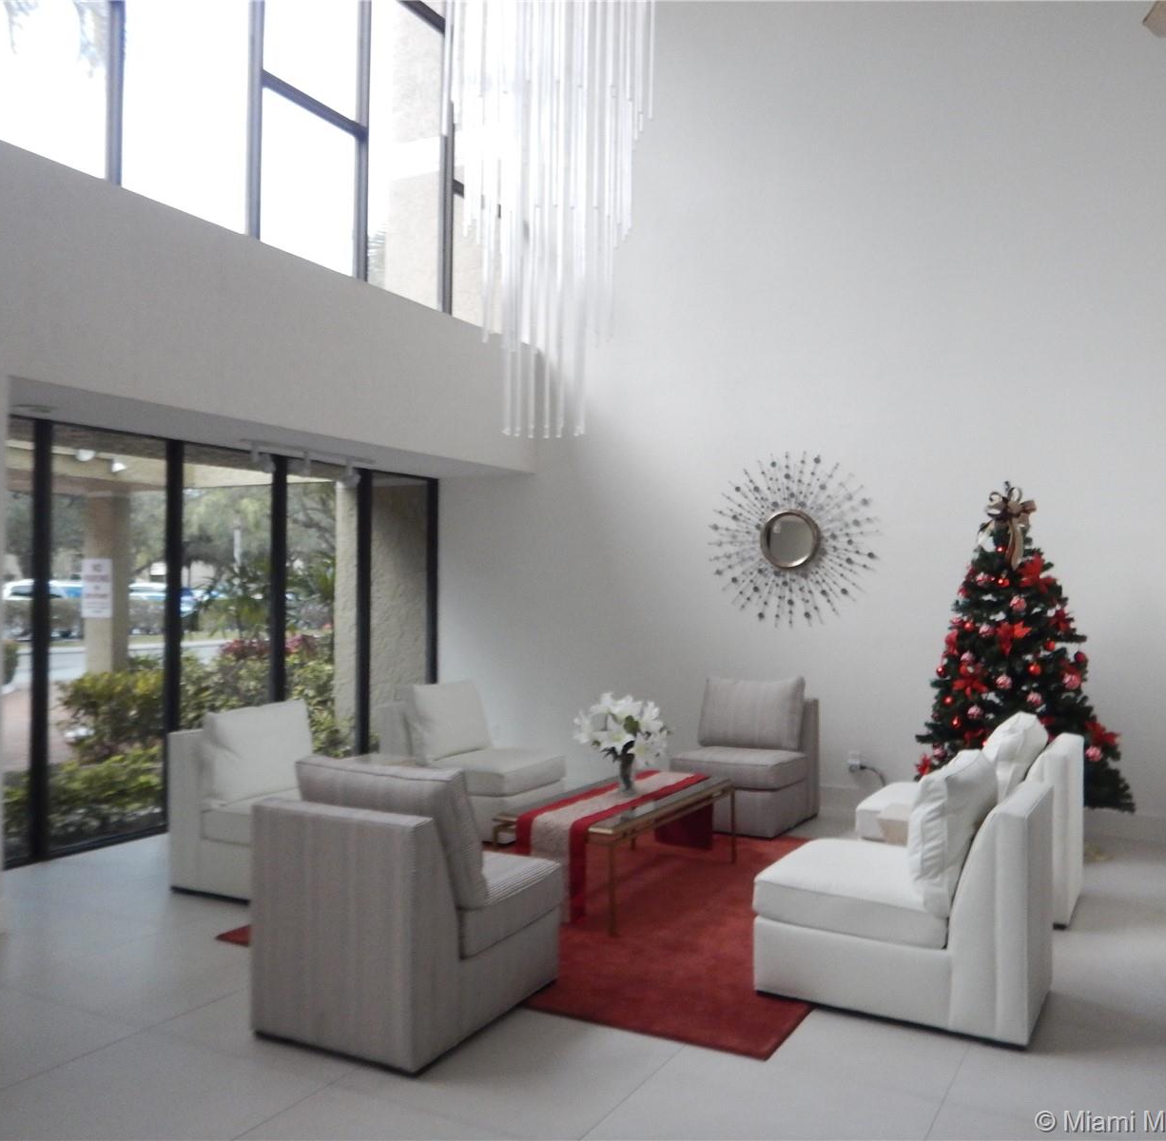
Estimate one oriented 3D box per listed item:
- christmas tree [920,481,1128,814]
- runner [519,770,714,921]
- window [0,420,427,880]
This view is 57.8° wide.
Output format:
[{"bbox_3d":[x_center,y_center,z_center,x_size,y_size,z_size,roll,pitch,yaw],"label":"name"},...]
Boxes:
[{"bbox_3d":[2.491,0.540,6.005,1.218,2.096,1.218,-1,-1,29],"label":"christmas tree"},{"bbox_3d":[0.221,1.312,5.257,0.367,0.409,1.514,-1,-1,29],"label":"runner"},{"bbox_3d":[-2.242,0.409,7.136,0.100,2.418,4.145,-1,-1,29],"label":"window"}]

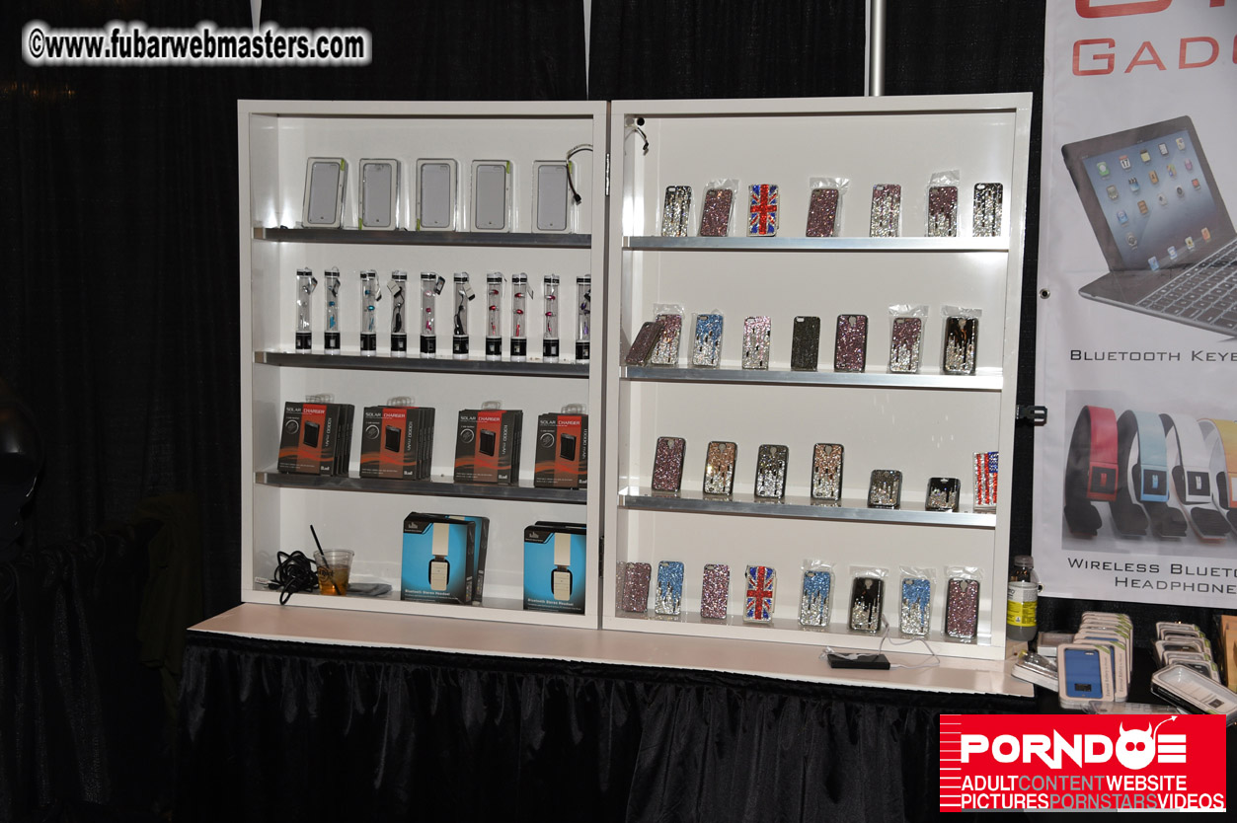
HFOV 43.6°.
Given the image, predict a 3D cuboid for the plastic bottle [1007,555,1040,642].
[{"bbox_3d":[0.933,0.430,3.559,0.067,0.192,0.067,3,6,14],"label":"plastic bottle"}]

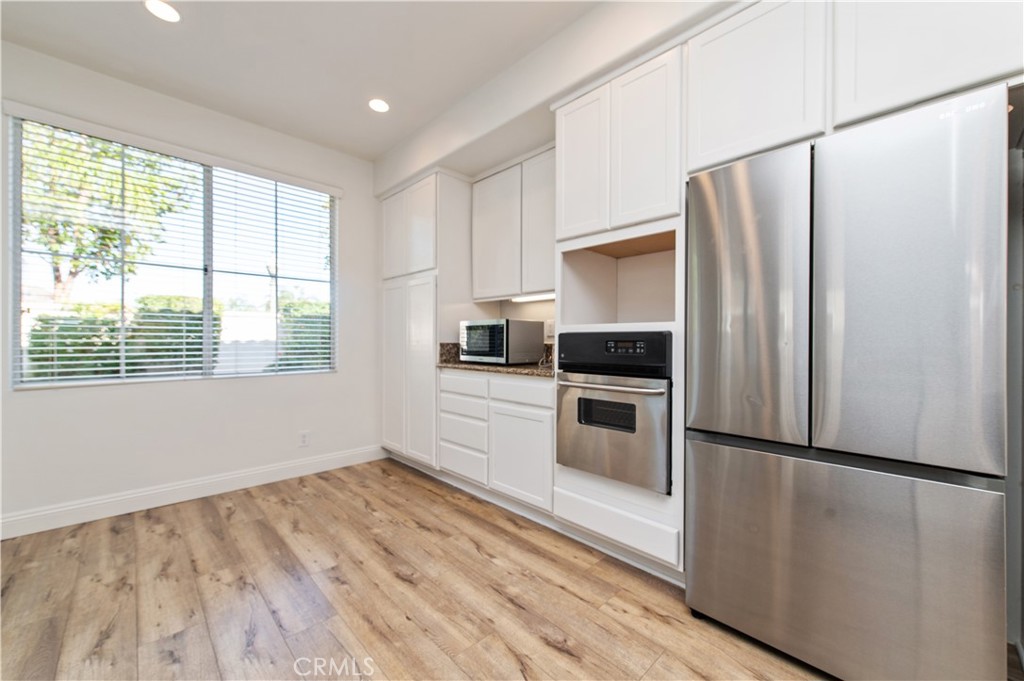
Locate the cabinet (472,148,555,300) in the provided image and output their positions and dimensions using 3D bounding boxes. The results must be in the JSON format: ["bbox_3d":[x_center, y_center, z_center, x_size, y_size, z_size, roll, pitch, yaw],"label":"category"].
[{"bbox_3d":[0.184,-0.792,2.943,0.315,0.965,1.139,0,0,-45],"label":"cabinet"}]

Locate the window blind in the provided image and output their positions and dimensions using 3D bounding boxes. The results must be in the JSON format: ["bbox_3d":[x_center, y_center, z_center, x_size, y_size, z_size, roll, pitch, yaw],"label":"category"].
[{"bbox_3d":[-2.108,-0.481,2.780,1.730,1.483,0.060,0,0,-45],"label":"window blind"}]

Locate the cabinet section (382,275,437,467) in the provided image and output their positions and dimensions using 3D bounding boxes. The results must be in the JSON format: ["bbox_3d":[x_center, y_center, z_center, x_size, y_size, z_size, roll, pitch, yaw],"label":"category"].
[{"bbox_3d":[-0.657,0.224,3.507,0.600,1.450,0.885,0,0,-44],"label":"cabinet section"}]

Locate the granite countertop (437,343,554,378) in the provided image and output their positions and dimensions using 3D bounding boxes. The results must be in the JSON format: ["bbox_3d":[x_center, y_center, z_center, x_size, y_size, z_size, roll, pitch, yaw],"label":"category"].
[{"bbox_3d":[0.060,0.115,2.826,0.660,0.187,1.146,0,0,-45],"label":"granite countertop"}]

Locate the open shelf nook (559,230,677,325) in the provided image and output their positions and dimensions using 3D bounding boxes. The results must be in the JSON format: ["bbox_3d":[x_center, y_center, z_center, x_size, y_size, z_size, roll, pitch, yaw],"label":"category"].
[{"bbox_3d":[0.692,-0.281,2.136,0.570,0.395,0.616,0,0,-45],"label":"open shelf nook"}]

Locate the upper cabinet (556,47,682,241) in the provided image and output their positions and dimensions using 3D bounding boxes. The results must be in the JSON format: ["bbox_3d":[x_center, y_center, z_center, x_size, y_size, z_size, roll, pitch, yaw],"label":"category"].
[{"bbox_3d":[0.697,-0.901,2.154,0.635,0.732,0.691,0,0,-45],"label":"upper cabinet"}]

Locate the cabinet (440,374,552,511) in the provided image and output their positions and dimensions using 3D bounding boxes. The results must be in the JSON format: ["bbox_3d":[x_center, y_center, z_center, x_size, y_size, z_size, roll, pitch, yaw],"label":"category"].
[{"bbox_3d":[0.049,0.594,2.813,0.635,0.771,1.141,0,0,-45],"label":"cabinet"}]

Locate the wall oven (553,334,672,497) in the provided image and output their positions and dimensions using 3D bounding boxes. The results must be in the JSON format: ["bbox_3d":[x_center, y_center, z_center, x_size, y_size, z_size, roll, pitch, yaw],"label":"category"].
[{"bbox_3d":[0.649,0.309,2.103,0.600,0.693,0.595,0,0,-45],"label":"wall oven"}]

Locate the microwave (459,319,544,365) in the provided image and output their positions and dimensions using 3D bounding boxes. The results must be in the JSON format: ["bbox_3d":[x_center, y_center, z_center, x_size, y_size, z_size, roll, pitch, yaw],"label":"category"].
[{"bbox_3d":[-0.079,0.010,3.090,0.395,0.334,0.533,0,0,-45],"label":"microwave"}]

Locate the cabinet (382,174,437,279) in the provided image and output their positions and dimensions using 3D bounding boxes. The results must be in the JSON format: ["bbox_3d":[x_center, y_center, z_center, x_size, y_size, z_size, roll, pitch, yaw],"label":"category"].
[{"bbox_3d":[-0.658,-0.905,3.523,0.635,0.713,0.861,0,0,-45],"label":"cabinet"}]

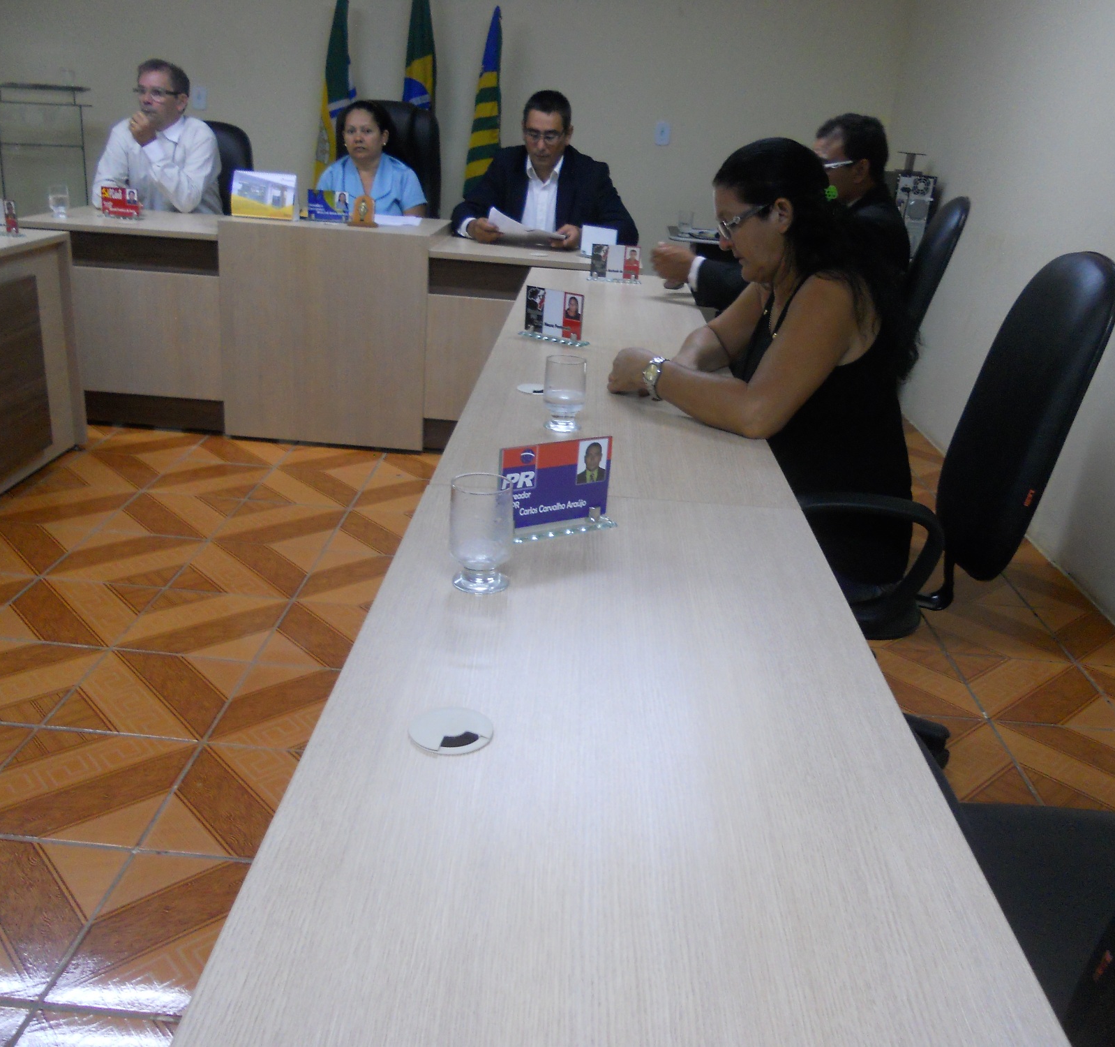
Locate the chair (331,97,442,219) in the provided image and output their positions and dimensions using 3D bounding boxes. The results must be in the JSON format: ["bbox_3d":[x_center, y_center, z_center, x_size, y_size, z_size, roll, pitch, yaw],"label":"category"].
[{"bbox_3d":[-0.810,-1.209,4.806,0.620,1.250,0.700,5,21,2],"label":"chair"}]

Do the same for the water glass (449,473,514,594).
[{"bbox_3d":[-0.084,0.011,1.244,0.070,0.121,0.070,5,21,1],"label":"water glass"}]

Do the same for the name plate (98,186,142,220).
[{"bbox_3d":[-1.582,-1.161,3.953,0.158,0.114,0.035,9,22,12],"label":"name plate"}]

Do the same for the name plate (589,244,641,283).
[{"bbox_3d":[0.183,-0.813,3.400,0.166,0.113,0.035,5,21,1],"label":"name plate"}]

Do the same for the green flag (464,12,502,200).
[{"bbox_3d":[-0.380,-1.972,5.428,0.260,1.100,0.180,5,21,1],"label":"green flag"}]

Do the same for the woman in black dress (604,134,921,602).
[{"bbox_3d":[0.422,-0.129,2.207,0.680,1.220,0.540,4,21,-2],"label":"woman in black dress"}]

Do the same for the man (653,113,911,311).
[{"bbox_3d":[0.691,-0.637,3.511,0.800,1.310,0.520,5,21,1],"label":"man"}]

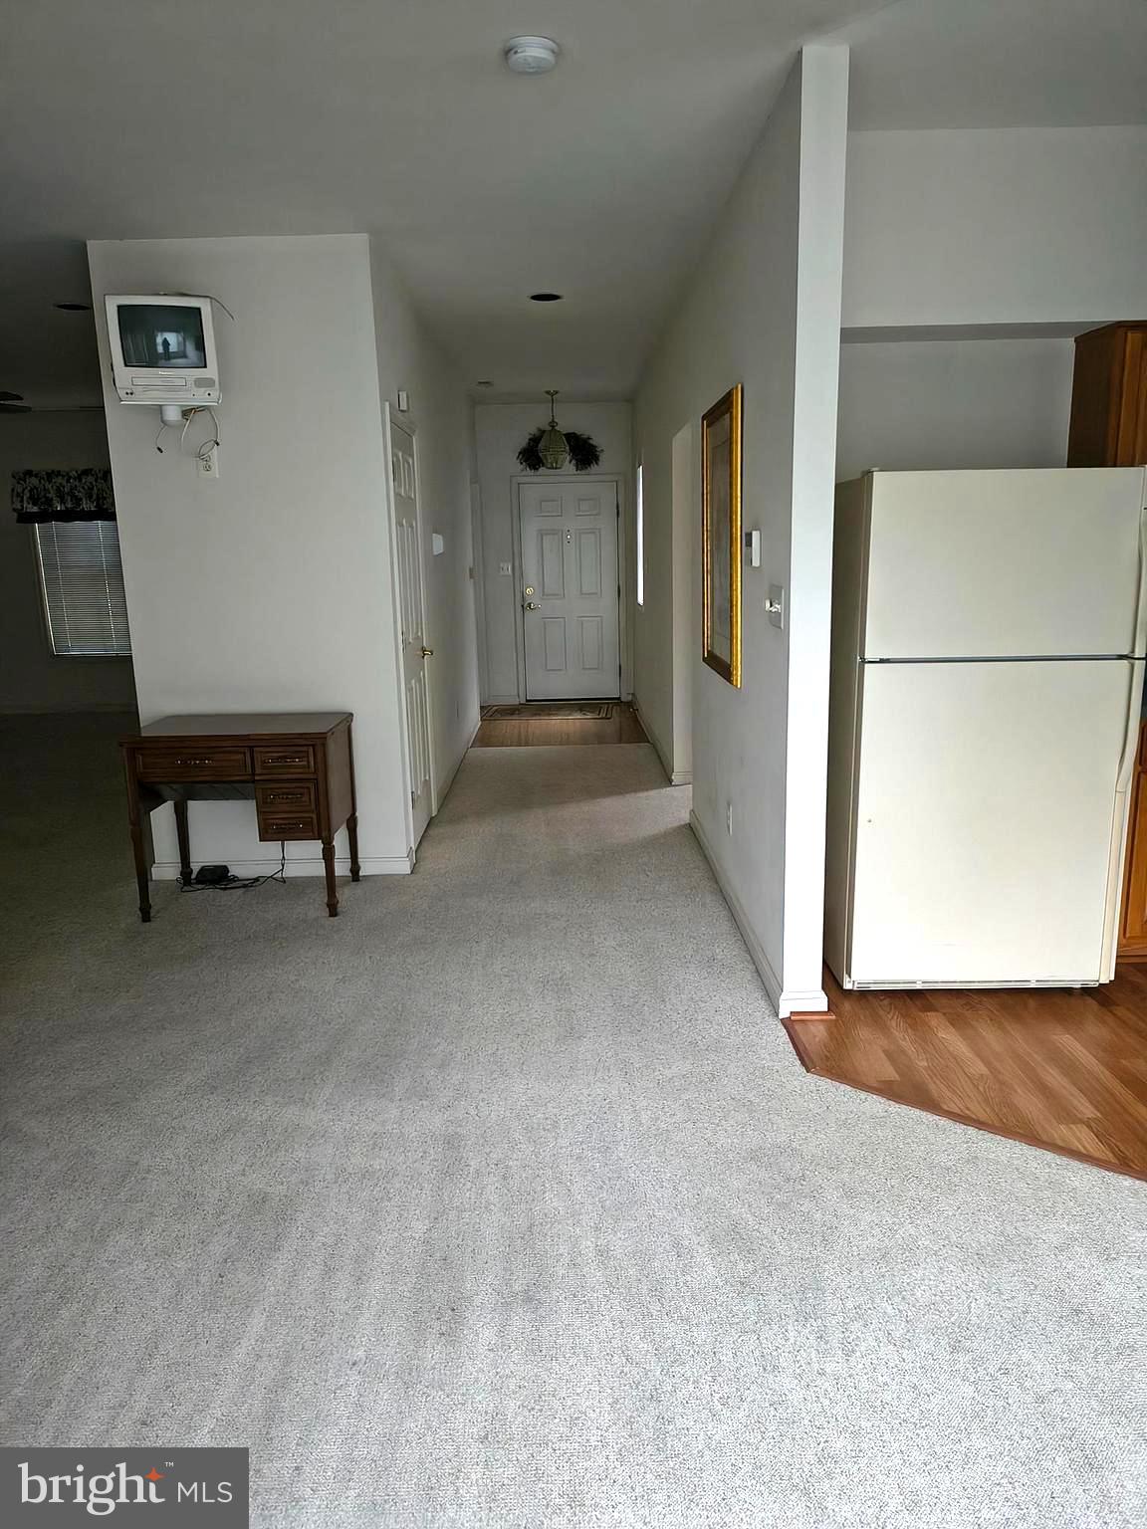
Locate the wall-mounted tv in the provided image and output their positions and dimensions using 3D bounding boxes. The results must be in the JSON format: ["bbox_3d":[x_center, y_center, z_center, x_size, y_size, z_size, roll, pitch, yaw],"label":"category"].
[{"bbox_3d":[-1.615,-1.642,4.227,0.370,0.385,0.360,-5,20,-15],"label":"wall-mounted tv"}]

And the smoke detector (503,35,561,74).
[{"bbox_3d":[-0.107,-1.851,2.771,0.147,0.042,0.147,-1,12,0],"label":"smoke detector"}]

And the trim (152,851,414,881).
[{"bbox_3d":[-1.351,0.483,4.928,1.194,0.080,0.020,-1,12,0],"label":"trim"}]

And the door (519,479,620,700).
[{"bbox_3d":[-0.022,-1.615,10.004,0.912,2.035,0.045,-1,12,0],"label":"door"}]

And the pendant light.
[{"bbox_3d":[-0.173,-2.839,9.024,0.265,0.637,0.265,-1,12,0],"label":"pendant light"}]

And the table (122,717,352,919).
[{"bbox_3d":[-1.392,0.215,4.549,0.826,0.761,0.527,-1,12,0],"label":"table"}]

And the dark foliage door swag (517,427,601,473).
[{"bbox_3d":[-0.125,-2.874,9.699,0.776,0.389,0.170,-1,12,0],"label":"dark foliage door swag"}]

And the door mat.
[{"bbox_3d":[-0.231,-0.480,9.622,1.164,0.012,0.816,-1,12,0],"label":"door mat"}]

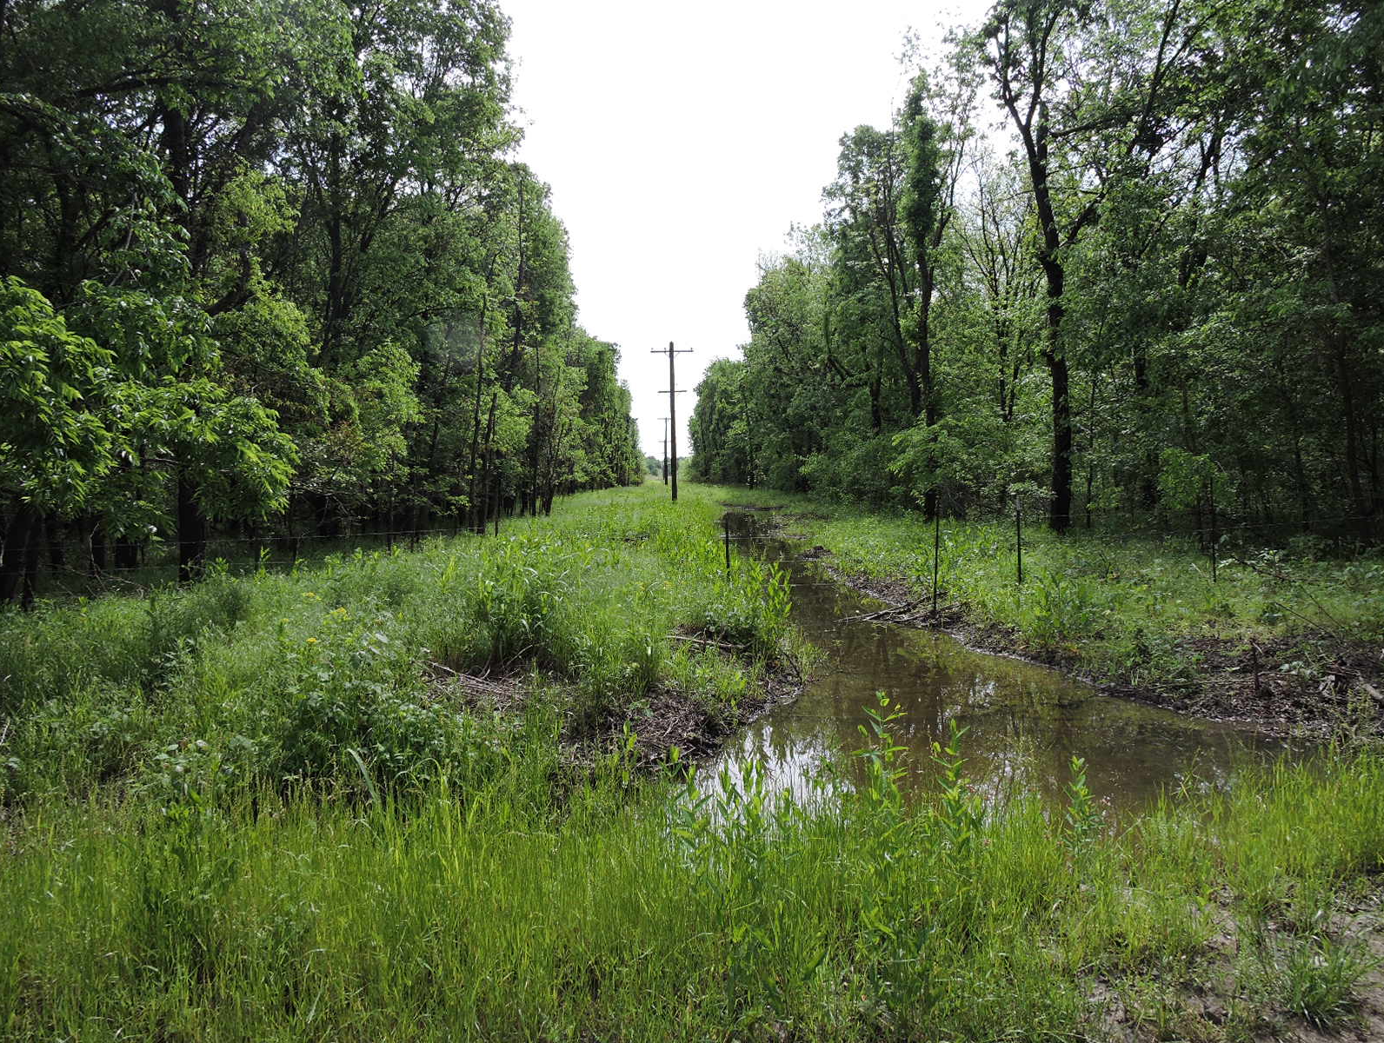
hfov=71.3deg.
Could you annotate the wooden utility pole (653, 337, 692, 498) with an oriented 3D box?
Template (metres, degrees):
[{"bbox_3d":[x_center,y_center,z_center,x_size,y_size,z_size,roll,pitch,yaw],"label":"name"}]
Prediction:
[{"bbox_3d":[-1.073,-5.737,55.531,2.420,9.230,0.320,-1,3,-2],"label":"wooden utility pole"}]

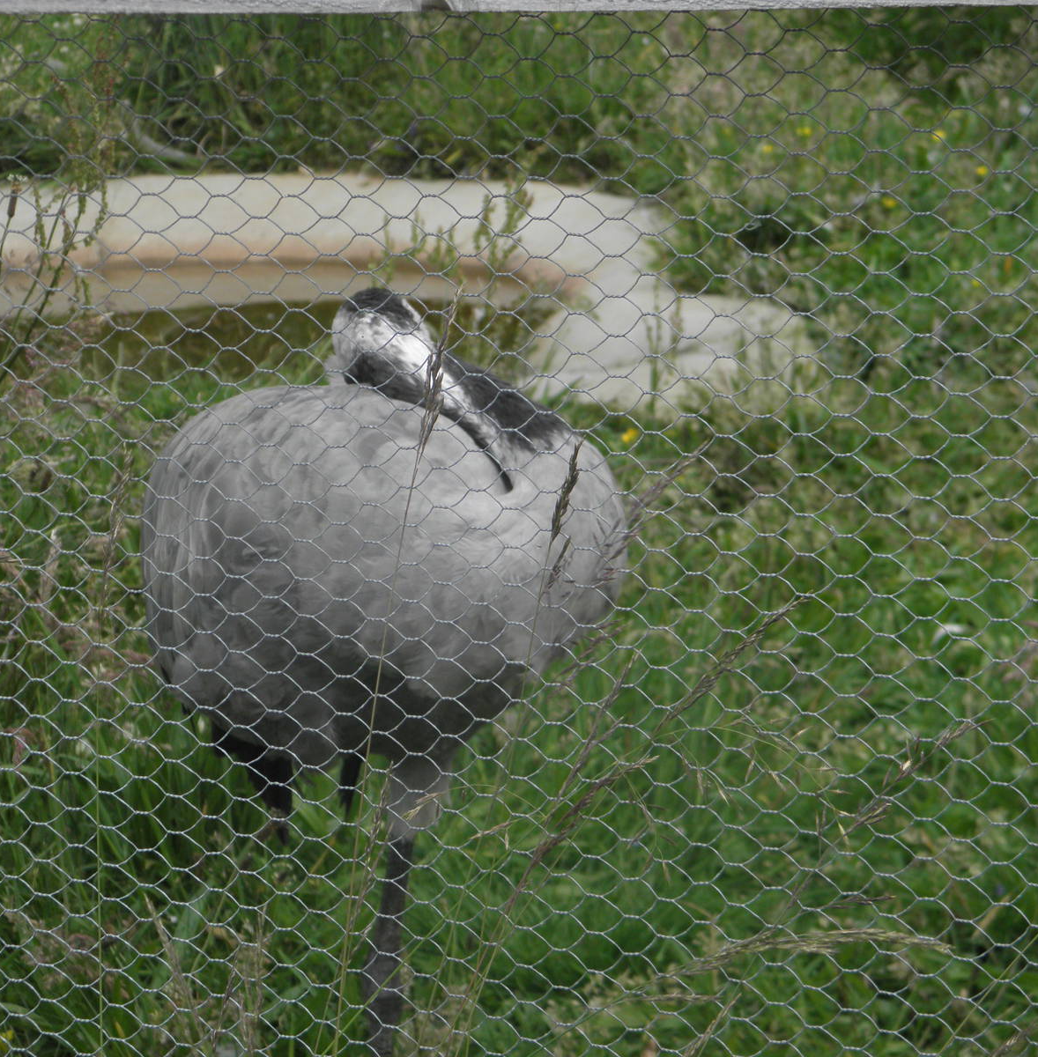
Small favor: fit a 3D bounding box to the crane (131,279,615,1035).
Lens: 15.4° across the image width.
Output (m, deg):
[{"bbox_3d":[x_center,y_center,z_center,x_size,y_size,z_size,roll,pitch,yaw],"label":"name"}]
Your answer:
[{"bbox_3d":[-0.116,0.217,3.300,0.480,0.860,0.300,10,17,34],"label":"crane"}]

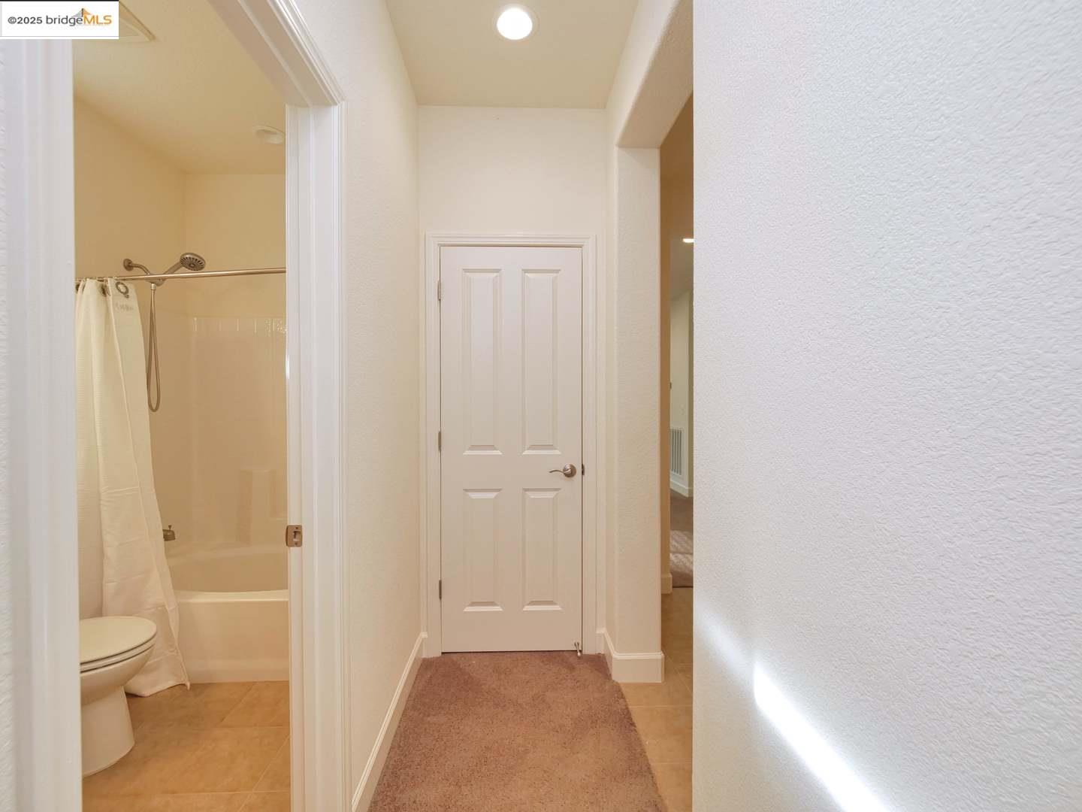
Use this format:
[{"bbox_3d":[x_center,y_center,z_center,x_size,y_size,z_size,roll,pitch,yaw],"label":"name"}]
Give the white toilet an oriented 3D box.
[{"bbox_3d":[-1.812,0.896,1.577,0.725,0.750,0.430,0,1,-3],"label":"white toilet"}]

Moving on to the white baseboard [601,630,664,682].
[{"bbox_3d":[0.436,1.189,2.106,0.242,0.143,0.255,0,1,-3],"label":"white baseboard"}]

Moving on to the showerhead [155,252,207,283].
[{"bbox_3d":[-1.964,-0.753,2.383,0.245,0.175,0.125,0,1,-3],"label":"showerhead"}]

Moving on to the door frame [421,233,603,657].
[{"bbox_3d":[-0.148,0.198,2.240,0.870,2.125,0.125,0,1,-3],"label":"door frame"}]

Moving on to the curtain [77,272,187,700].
[{"bbox_3d":[-1.872,0.345,1.934,0.600,1.823,0.190,0,1,-3],"label":"curtain"}]

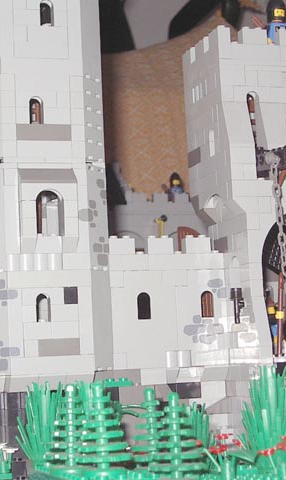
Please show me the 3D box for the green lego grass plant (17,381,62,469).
[{"bbox_3d":[-0.045,0.084,0.532,0.025,0.039,0.025,-1,-5,-17],"label":"green lego grass plant"}]

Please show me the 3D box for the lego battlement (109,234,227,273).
[{"bbox_3d":[0.013,0.008,0.701,0.072,0.021,0.008,0,-8,-18],"label":"lego battlement"}]

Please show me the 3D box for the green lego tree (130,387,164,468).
[{"bbox_3d":[0.004,0.085,0.527,0.024,0.039,0.024,0,-8,-18],"label":"green lego tree"}]

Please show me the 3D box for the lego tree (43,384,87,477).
[{"bbox_3d":[-0.031,0.083,0.508,0.024,0.039,0.024,0,-8,-18],"label":"lego tree"}]

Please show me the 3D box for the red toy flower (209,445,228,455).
[{"bbox_3d":[0.035,0.096,0.532,0.008,0.004,0.008,0,-8,-18],"label":"red toy flower"}]

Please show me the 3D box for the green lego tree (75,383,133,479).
[{"bbox_3d":[-0.017,0.080,0.488,0.024,0.039,0.024,-2,-8,0],"label":"green lego tree"}]

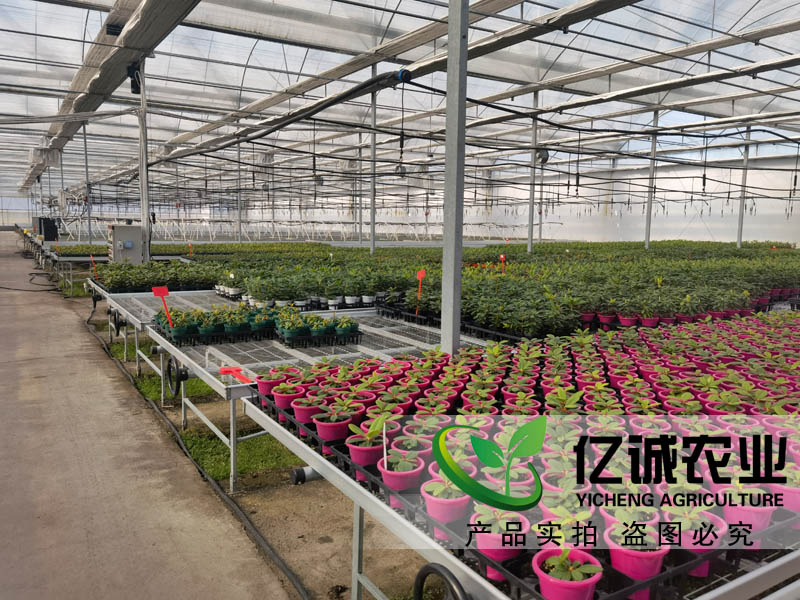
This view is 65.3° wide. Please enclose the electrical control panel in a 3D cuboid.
[{"bbox_3d":[-4.270,-0.835,9.750,0.500,0.680,0.260,-3,7,-31],"label":"electrical control panel"}]

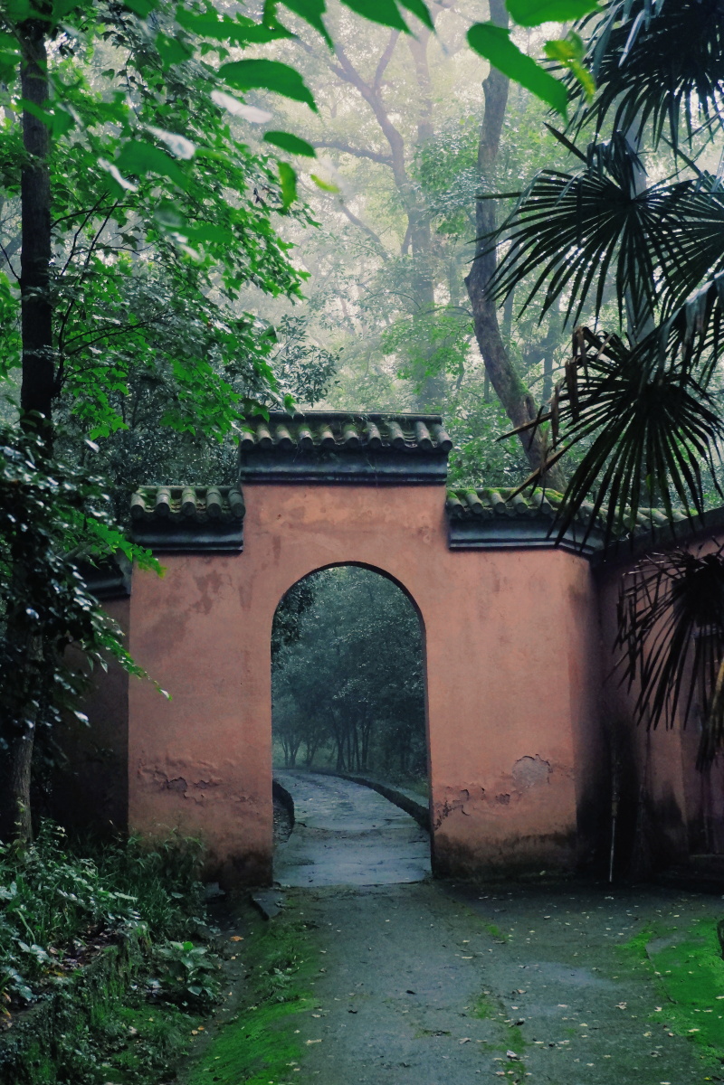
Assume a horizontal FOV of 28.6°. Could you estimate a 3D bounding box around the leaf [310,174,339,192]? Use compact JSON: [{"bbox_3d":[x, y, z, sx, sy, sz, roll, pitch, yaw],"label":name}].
[{"bbox_3d":[-0.042,-0.406,1.600,0.042,0.008,0.020,32,-11,0],"label":"leaf"}]

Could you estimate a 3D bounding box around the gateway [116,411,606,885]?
[{"bbox_3d":[0.071,1.014,14.601,4.926,4.835,0.950,0,-9,-3],"label":"gateway"}]

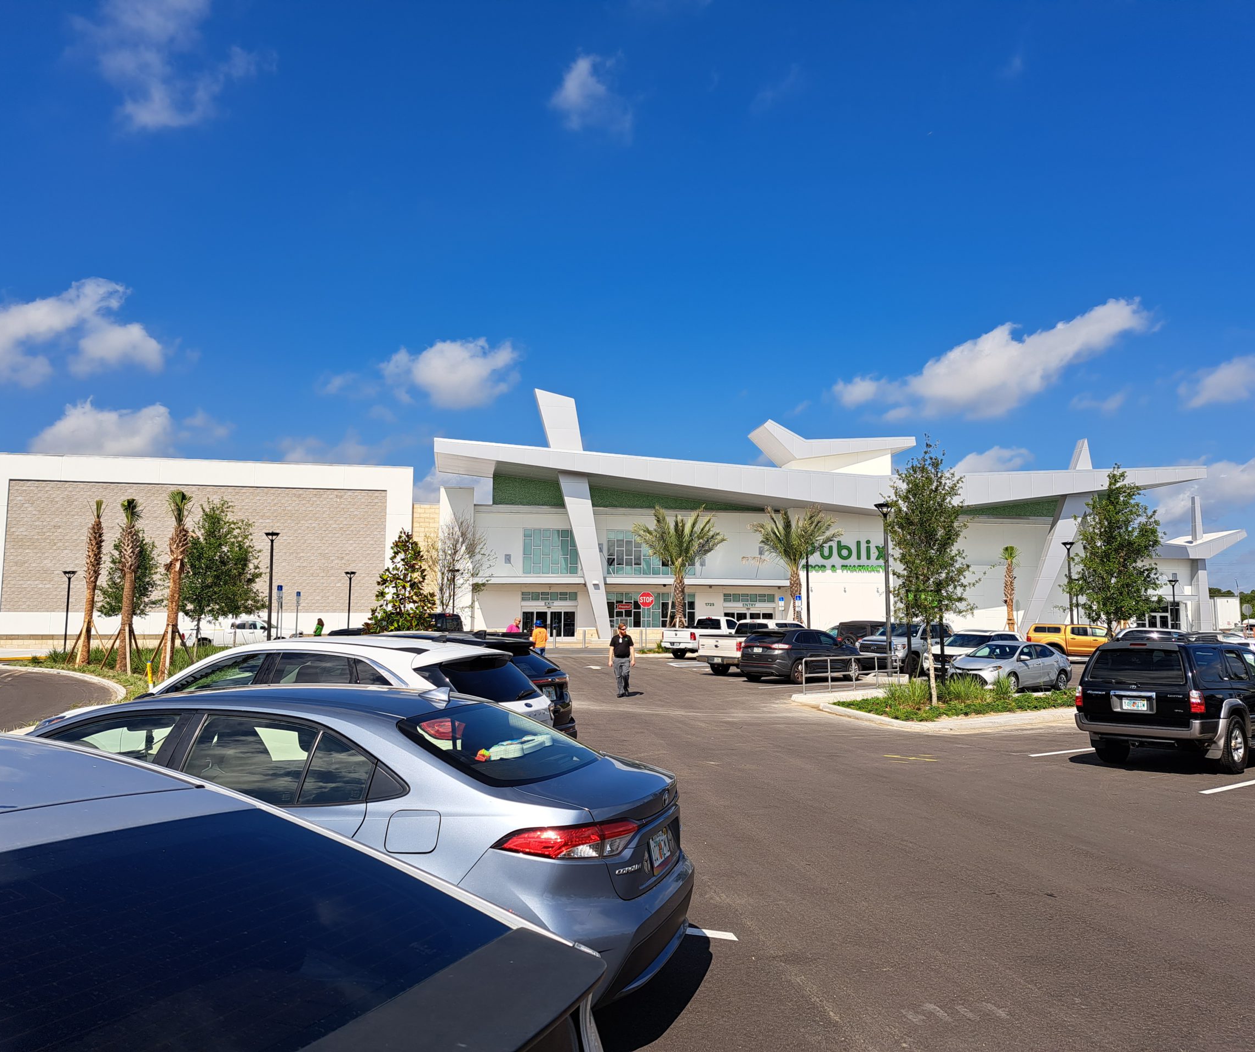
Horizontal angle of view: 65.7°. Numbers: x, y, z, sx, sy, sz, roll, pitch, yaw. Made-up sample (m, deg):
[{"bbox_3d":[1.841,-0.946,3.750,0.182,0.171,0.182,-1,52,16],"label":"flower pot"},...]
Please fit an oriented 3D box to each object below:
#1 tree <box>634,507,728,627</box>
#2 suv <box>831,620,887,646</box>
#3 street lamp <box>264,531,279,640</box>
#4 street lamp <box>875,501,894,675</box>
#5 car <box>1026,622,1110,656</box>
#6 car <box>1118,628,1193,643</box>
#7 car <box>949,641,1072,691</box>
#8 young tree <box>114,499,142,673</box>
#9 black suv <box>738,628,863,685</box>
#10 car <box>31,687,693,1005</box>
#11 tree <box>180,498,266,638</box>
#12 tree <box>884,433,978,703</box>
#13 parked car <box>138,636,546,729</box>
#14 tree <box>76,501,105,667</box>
[{"bbox_3d":[2.623,2.595,48.496,4.500,7.157,4.500,1,-6,-11],"label":"tree"},{"bbox_3d":[13.185,5.930,50.661,4.600,1.830,1.870,5,-8,-37],"label":"suv"},{"bbox_3d":[-15.491,2.864,42.433,0.670,5.275,0.670,2,-6,-20],"label":"street lamp"},{"bbox_3d":[9.068,2.171,33.962,0.630,6.115,0.630,1,-6,-11],"label":"street lamp"},{"bbox_3d":[21.785,5.672,46.668,5.350,1.830,1.870,-2,-6,17],"label":"car"},{"bbox_3d":[22.945,5.224,41.180,4.750,1.720,1.870,-2,-6,21],"label":"car"},{"bbox_3d":[11.489,4.211,29.172,4.640,1.455,1.776,5,-8,-38],"label":"car"},{"bbox_3d":[-14.255,1.698,27.775,0.850,4.971,0.850,3,-7,-27],"label":"young tree"},{"bbox_3d":[6.008,4.415,33.121,4.780,1.740,1.930,5,-8,-41],"label":"black suv"},{"bbox_3d":[-1.969,1.560,5.109,4.630,1.435,1.780,-2,-6,19],"label":"car"},{"bbox_3d":[-13.980,1.862,33.489,2.750,5.620,2.750,2,-6,-23],"label":"tree"},{"bbox_3d":[6.414,0.942,20.514,1.850,5.643,1.850,-2,-6,17],"label":"tree"},{"bbox_3d":[-2.961,1.801,8.645,4.770,1.685,1.890,-2,-6,20],"label":"parked car"},{"bbox_3d":[-21.082,2.196,37.974,1.000,6.457,1.000,1,-6,-11],"label":"tree"}]

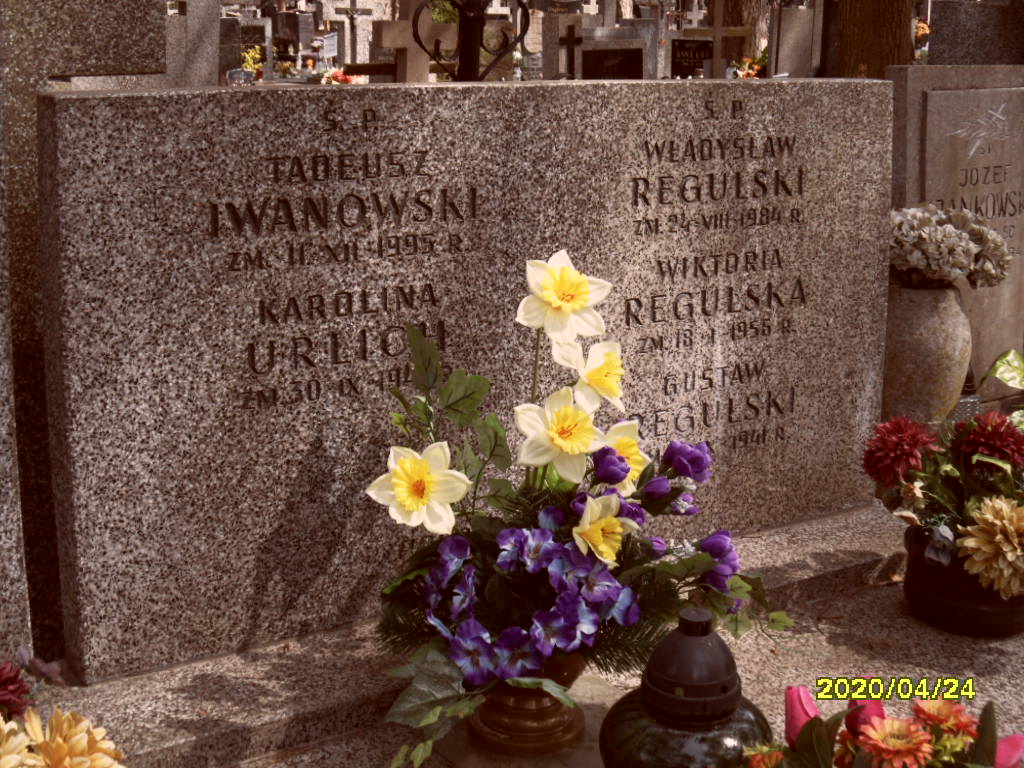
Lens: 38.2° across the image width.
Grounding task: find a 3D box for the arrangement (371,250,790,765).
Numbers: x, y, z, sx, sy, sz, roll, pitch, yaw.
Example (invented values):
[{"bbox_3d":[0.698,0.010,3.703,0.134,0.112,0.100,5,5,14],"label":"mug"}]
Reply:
[{"bbox_3d":[0.067,0.117,1.449,0.370,0.490,0.290,-2,12,-10],"label":"arrangement"}]

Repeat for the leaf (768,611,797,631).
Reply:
[{"bbox_3d":[0.271,0.237,1.480,0.027,0.019,0.012,-2,12,-10],"label":"leaf"}]

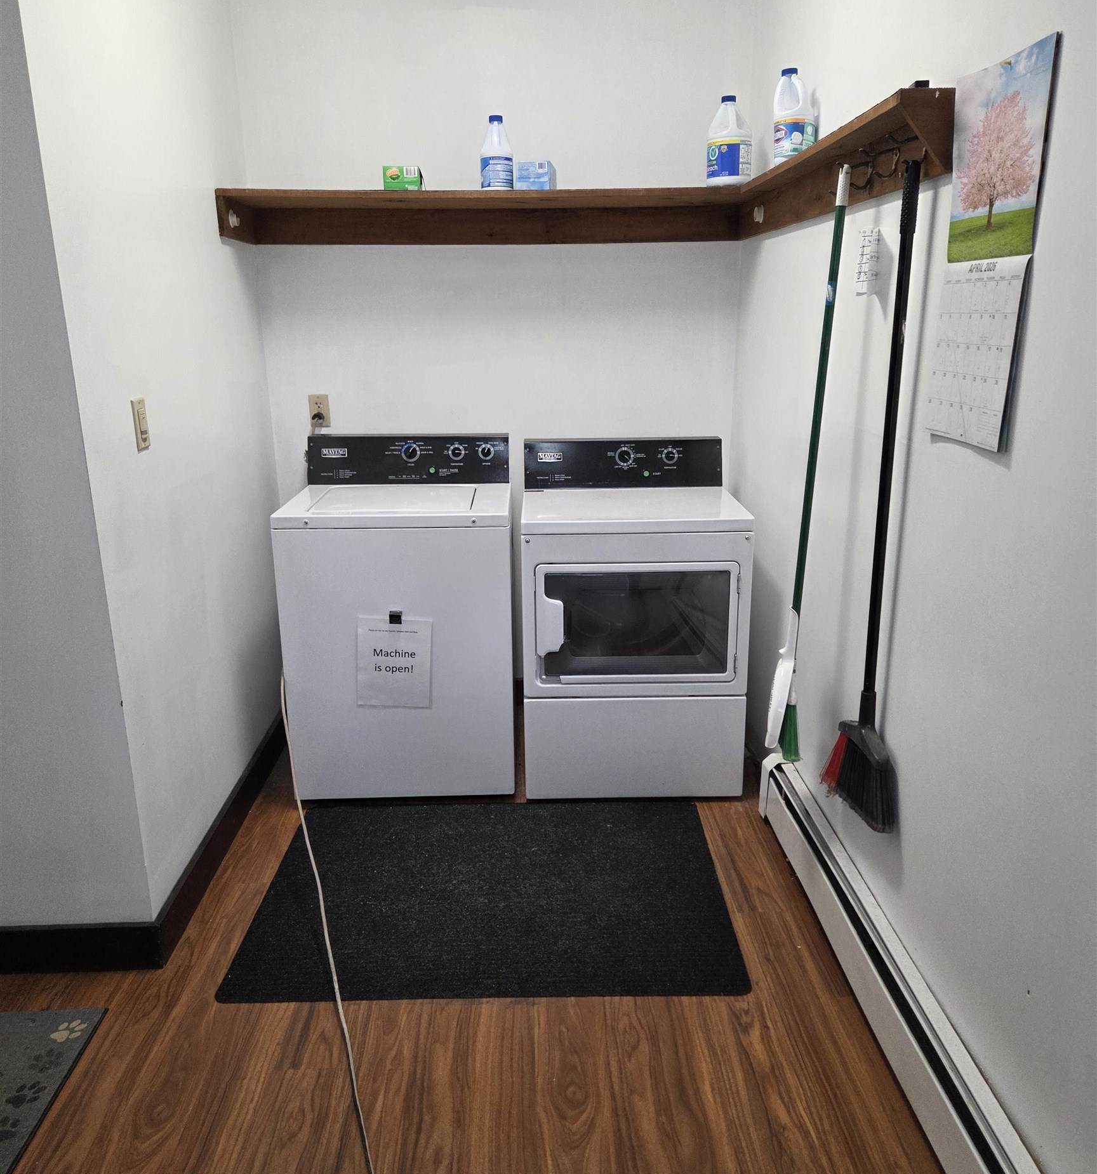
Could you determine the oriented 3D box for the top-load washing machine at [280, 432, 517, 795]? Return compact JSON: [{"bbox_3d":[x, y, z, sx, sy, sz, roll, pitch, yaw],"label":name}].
[{"bbox_3d":[-0.468,0.073,3.255,0.692,1.087,0.670,-1,16,-1],"label":"top-load washing machine"}]

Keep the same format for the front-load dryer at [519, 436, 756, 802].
[{"bbox_3d":[0.261,0.070,3.247,0.680,1.082,0.680,-1,16,-1],"label":"front-load dryer"}]

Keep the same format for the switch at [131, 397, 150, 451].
[{"bbox_3d":[-0.954,-0.382,2.270,0.012,0.115,0.071,-1,16,-1],"label":"switch"}]

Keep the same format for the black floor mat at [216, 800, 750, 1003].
[{"bbox_3d":[-0.148,0.811,2.620,1.220,0.009,0.890,-1,16,-1],"label":"black floor mat"}]

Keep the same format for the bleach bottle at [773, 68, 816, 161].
[{"bbox_3d":[0.655,-1.244,2.587,0.097,0.238,0.128,-8,18,-26],"label":"bleach bottle"}]

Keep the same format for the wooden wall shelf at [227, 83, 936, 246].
[{"bbox_3d":[-0.157,-1.022,2.521,1.710,0.136,1.720,-1,16,-1],"label":"wooden wall shelf"}]

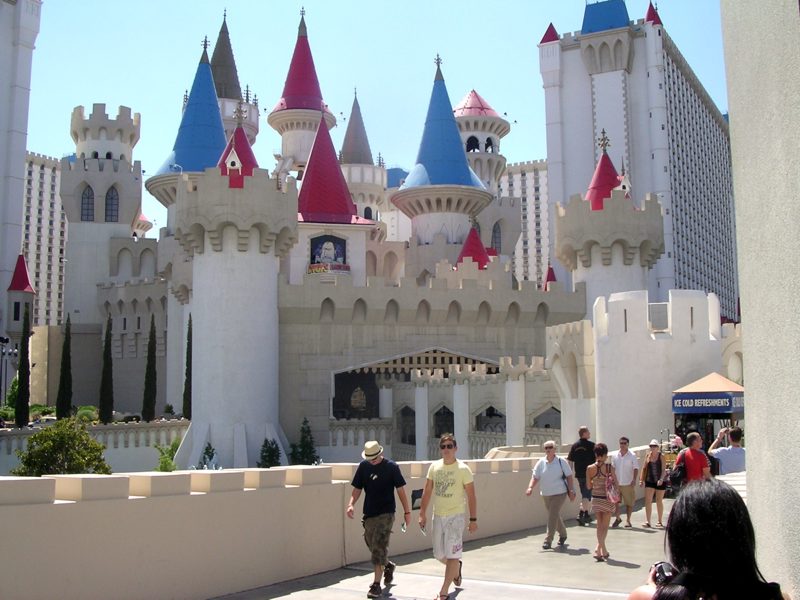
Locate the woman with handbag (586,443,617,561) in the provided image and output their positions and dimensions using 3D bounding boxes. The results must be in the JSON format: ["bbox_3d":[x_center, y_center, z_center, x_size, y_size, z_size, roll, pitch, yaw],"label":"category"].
[{"bbox_3d":[2.829,2.826,12.300,0.460,1.610,0.380,-2,-7,16],"label":"woman with handbag"}]

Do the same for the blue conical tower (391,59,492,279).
[{"bbox_3d":[3.494,-10.970,72.189,7.800,18.640,7.800,0,-8,0],"label":"blue conical tower"}]

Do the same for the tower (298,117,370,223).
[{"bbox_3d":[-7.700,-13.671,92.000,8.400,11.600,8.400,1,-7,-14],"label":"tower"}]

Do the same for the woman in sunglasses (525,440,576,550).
[{"bbox_3d":[2.264,2.922,13.120,0.720,1.600,0.500,-3,-8,17],"label":"woman in sunglasses"}]

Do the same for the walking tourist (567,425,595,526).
[{"bbox_3d":[3.330,3.247,16.200,0.560,1.820,0.460,-3,-7,20],"label":"walking tourist"}]

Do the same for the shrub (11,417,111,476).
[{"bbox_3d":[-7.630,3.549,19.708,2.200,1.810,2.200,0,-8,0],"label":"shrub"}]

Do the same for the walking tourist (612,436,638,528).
[{"bbox_3d":[4.237,3.429,16.500,0.530,1.690,0.420,-3,-7,20],"label":"walking tourist"}]

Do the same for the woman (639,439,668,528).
[{"bbox_3d":[4.682,3.394,16.283,0.500,1.590,0.380,-2,-8,10],"label":"woman"}]

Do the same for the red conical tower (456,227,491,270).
[{"bbox_3d":[8.035,-5.630,96.000,3.800,4.900,3.800,-1,-7,0],"label":"red conical tower"}]

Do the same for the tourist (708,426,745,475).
[{"bbox_3d":[5.378,2.938,14.124,0.620,1.760,0.500,3,-9,-22],"label":"tourist"}]

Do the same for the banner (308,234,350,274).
[{"bbox_3d":[-6.984,-4.508,87.000,4.100,3.900,0.250,1,-7,-15],"label":"banner"}]

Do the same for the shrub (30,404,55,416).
[{"bbox_3d":[-41.930,12.960,103.000,2.800,1.400,2.000,1,-7,-10],"label":"shrub"}]

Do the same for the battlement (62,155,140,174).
[{"bbox_3d":[-39.088,-17.613,115.000,10.000,2.500,10.000,0,-7,-6],"label":"battlement"}]

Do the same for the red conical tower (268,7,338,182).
[{"bbox_3d":[-10.196,-21.509,91.839,6.400,18.550,6.400,0,-8,0],"label":"red conical tower"}]

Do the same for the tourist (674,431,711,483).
[{"bbox_3d":[4.604,2.943,13.698,0.580,1.750,0.420,-4,-8,28],"label":"tourist"}]

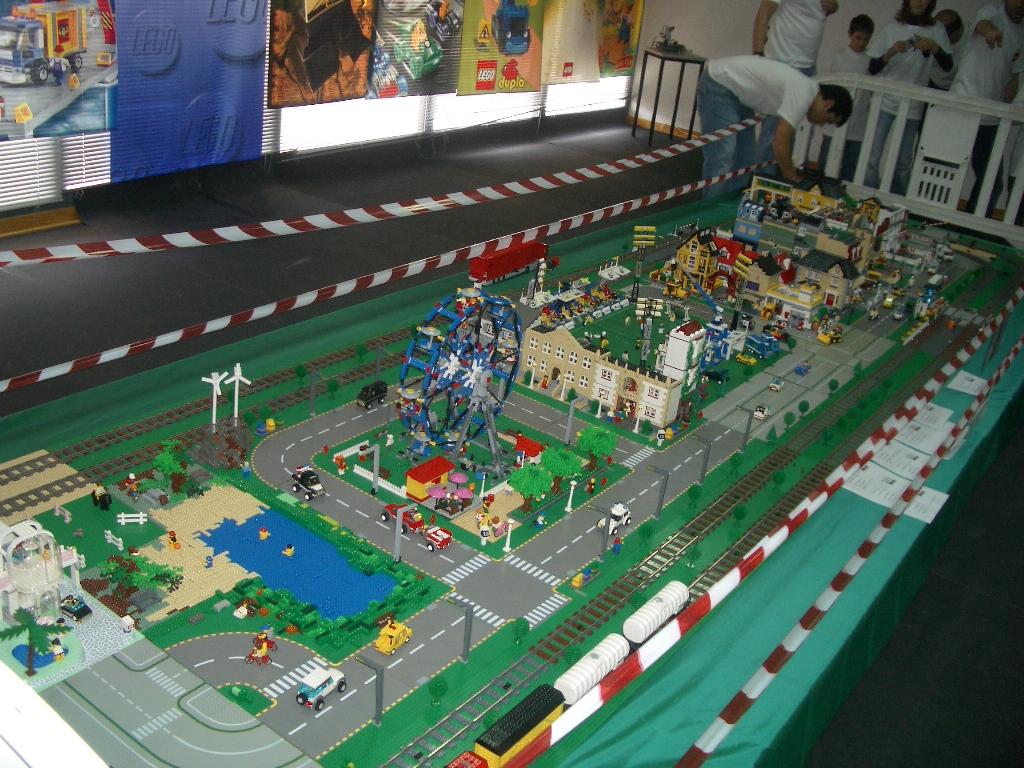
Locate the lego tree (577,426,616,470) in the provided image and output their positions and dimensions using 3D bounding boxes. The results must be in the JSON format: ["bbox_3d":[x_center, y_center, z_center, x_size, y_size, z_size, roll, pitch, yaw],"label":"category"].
[{"bbox_3d":[0.231,0.180,2.836,0.107,0.122,0.107,5,24,-2],"label":"lego tree"}]

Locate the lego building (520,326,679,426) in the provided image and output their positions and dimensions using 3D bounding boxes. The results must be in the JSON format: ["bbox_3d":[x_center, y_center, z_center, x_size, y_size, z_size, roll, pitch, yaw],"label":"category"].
[{"bbox_3d":[0.284,-0.060,3.270,0.540,0.208,0.088,22,29,32],"label":"lego building"}]

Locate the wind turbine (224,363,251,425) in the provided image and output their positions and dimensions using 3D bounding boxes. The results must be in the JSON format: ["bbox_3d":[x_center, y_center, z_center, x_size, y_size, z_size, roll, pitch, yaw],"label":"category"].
[{"bbox_3d":[-0.691,0.030,2.595,0.070,0.178,0.035,1,25,-15],"label":"wind turbine"}]

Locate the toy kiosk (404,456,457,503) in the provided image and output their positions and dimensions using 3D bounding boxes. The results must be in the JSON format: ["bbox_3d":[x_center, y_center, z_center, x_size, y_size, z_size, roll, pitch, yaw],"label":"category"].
[{"bbox_3d":[-0.200,0.236,2.545,0.064,0.058,0.130,22,28,30],"label":"toy kiosk"}]

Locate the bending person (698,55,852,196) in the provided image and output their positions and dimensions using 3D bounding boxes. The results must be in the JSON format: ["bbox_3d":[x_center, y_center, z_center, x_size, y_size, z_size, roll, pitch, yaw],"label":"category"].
[{"bbox_3d":[1.502,-1.320,6.141,0.870,1.100,0.520,12,25,14],"label":"bending person"}]

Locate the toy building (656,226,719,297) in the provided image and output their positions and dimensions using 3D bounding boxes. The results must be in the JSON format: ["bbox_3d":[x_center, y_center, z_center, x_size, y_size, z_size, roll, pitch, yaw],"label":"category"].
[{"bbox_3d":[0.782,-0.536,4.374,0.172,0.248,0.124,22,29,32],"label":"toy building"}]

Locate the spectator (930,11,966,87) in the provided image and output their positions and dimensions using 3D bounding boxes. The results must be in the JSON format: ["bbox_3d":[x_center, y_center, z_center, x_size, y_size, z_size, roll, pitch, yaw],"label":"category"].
[{"bbox_3d":[2.879,-1.857,7.249,0.420,1.450,0.500,-10,29,-31],"label":"spectator"}]

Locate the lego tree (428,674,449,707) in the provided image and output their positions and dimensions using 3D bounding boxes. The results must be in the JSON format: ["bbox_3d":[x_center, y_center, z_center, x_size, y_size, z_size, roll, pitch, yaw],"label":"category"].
[{"bbox_3d":[-0.139,0.580,1.949,0.037,0.062,0.037,5,24,-2],"label":"lego tree"}]

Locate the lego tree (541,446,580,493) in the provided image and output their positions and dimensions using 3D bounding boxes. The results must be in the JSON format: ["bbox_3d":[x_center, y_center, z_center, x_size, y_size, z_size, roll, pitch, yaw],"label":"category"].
[{"bbox_3d":[0.124,0.229,2.706,0.107,0.120,0.107,5,24,-2],"label":"lego tree"}]

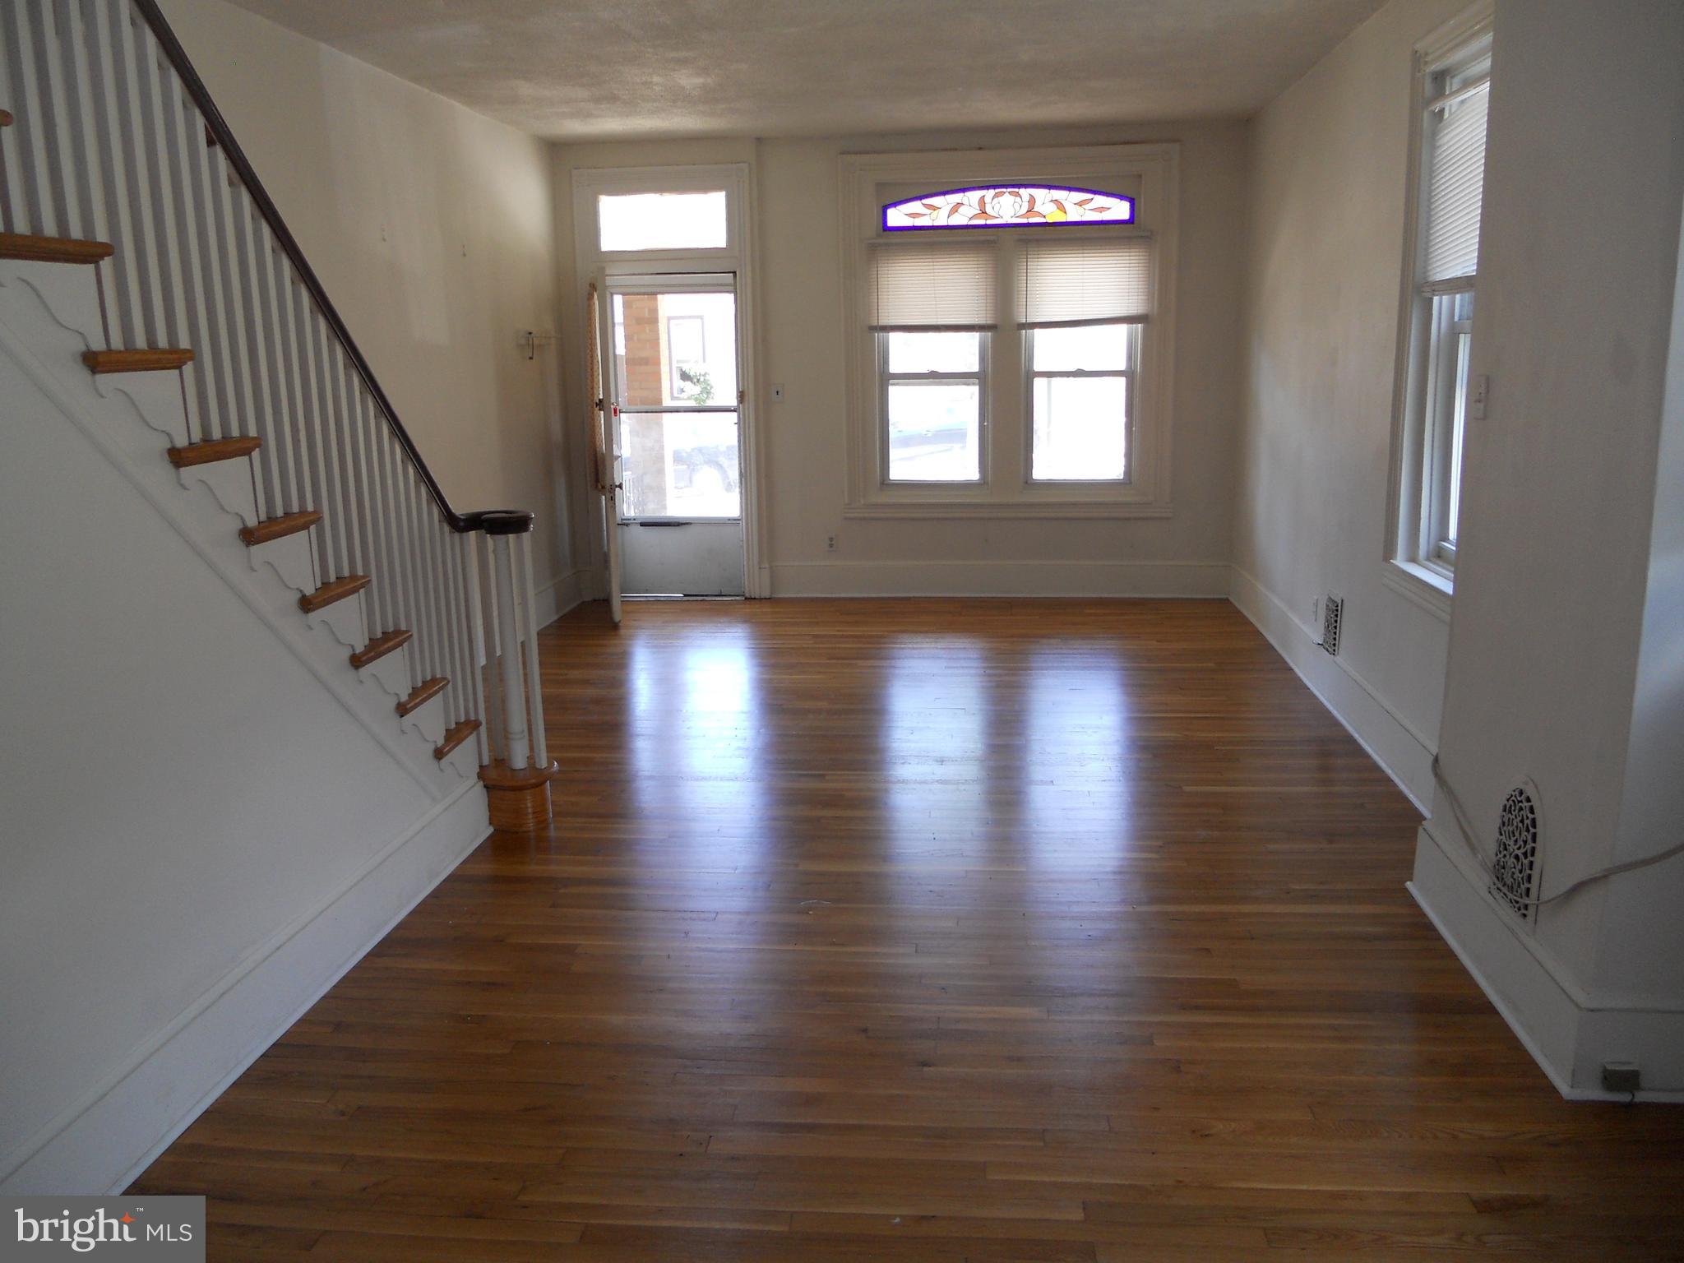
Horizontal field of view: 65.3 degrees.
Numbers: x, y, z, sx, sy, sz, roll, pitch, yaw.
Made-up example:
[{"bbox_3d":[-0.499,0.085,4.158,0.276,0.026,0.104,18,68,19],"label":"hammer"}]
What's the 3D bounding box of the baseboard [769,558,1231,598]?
[{"bbox_3d":[0.965,-0.330,8.329,2.904,0.235,0.025,0,12,7],"label":"baseboard"}]

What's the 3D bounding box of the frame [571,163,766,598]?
[{"bbox_3d":[-1.087,-1.545,8.351,1.152,2.688,0.150,0,12,7],"label":"frame"}]

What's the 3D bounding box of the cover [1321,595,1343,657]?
[{"bbox_3d":[2.098,-0.033,5.637,0.025,0.256,0.267,0,12,7],"label":"cover"}]

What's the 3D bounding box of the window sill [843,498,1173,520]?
[{"bbox_3d":[1.027,-0.760,8.223,2.045,0.123,0.090,0,12,7],"label":"window sill"}]

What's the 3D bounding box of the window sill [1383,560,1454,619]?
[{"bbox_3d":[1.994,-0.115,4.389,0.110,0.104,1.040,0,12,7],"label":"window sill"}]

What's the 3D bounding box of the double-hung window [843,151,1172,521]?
[{"bbox_3d":[1.008,-1.792,8.032,2.022,2.198,0.140,0,12,7],"label":"double-hung window"}]

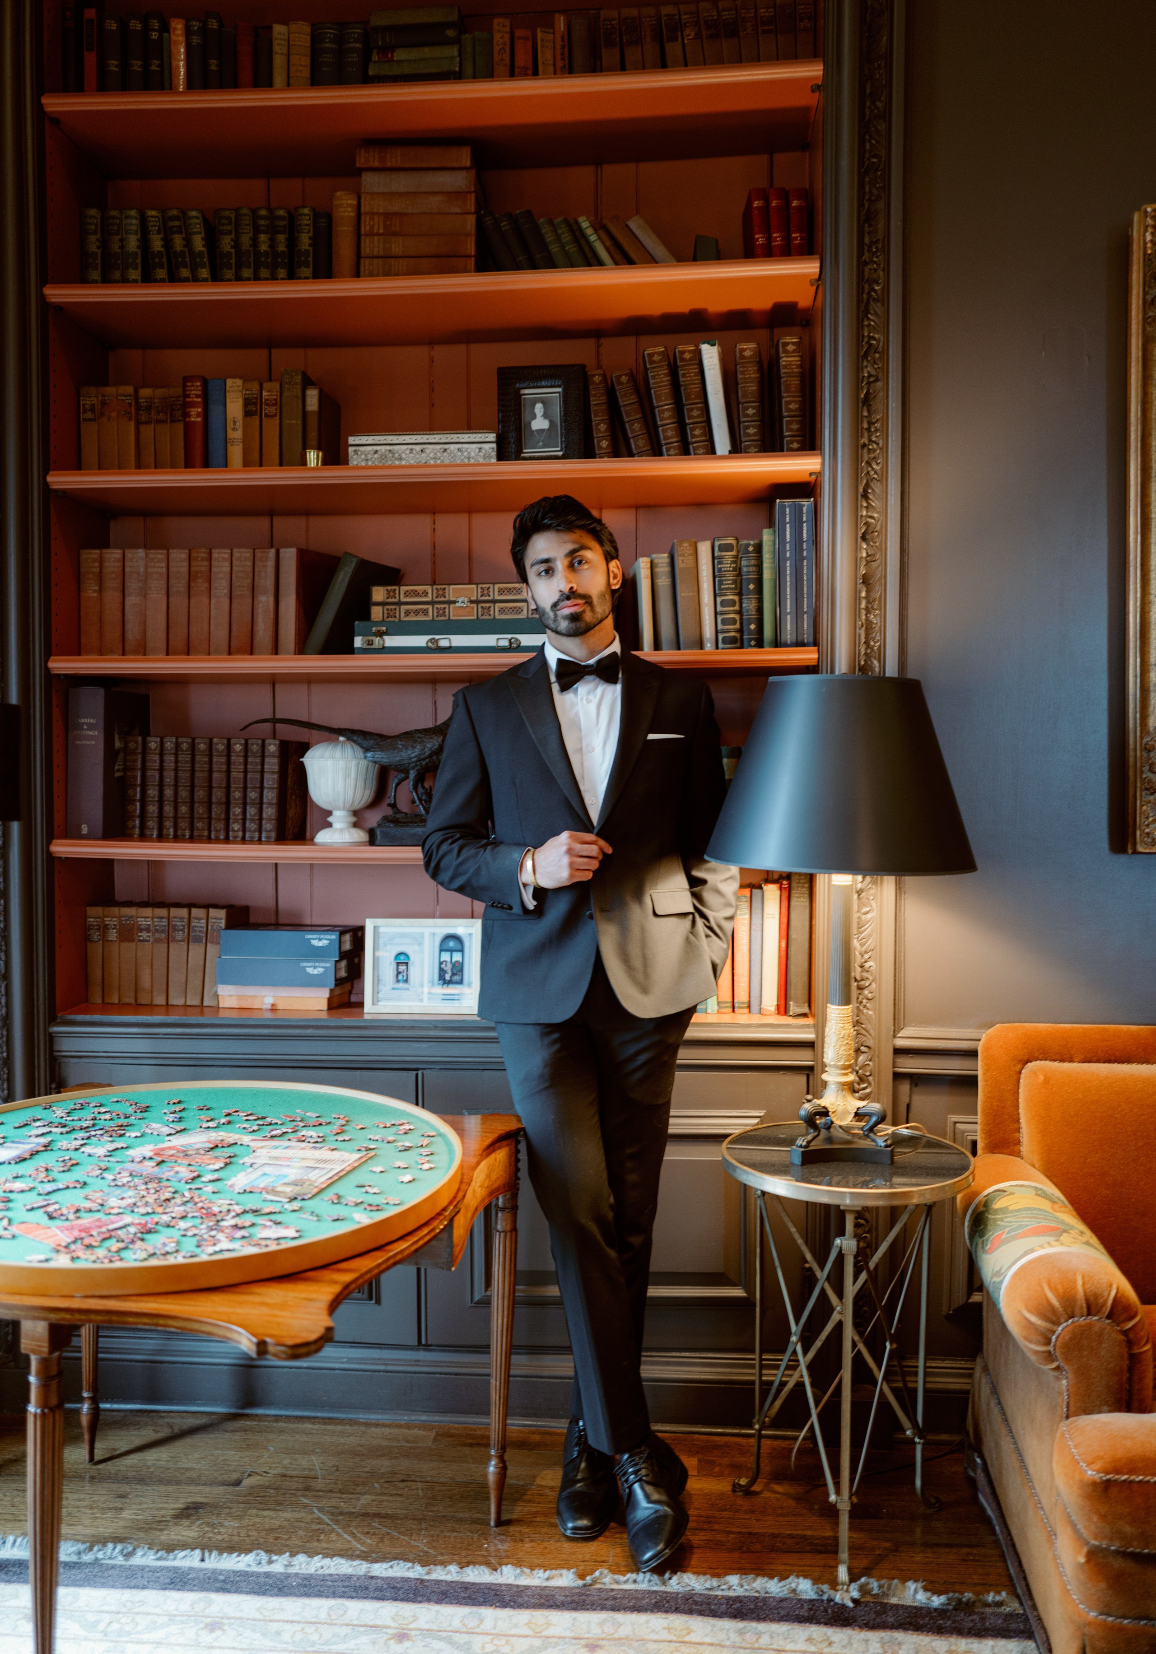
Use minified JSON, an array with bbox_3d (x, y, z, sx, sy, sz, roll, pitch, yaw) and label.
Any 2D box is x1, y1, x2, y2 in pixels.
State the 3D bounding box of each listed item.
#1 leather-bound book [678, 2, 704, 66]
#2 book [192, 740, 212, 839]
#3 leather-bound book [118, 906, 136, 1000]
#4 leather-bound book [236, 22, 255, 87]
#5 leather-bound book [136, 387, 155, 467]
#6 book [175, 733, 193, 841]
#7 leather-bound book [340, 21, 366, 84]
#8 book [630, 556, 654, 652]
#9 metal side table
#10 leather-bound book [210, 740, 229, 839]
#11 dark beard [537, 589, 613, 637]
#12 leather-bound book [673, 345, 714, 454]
[{"bbox_3d":[0.246,-1.596,2.858,0.036,0.203,0.150,-5,1,6],"label":"leather-bound book"},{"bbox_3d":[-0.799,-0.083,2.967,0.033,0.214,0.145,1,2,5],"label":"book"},{"bbox_3d":[-0.983,0.284,3.042,0.038,0.214,0.150,1,2,5],"label":"leather-bound book"},{"bbox_3d":[-0.703,-1.620,2.966,0.039,0.210,0.148,0,2,5],"label":"leather-bound book"},{"bbox_3d":[-0.926,-0.846,2.995,0.036,0.213,0.145,0,2,5],"label":"leather-bound book"},{"bbox_3d":[-0.846,-0.086,3.003,0.035,0.223,0.155,2,2,5],"label":"book"},{"bbox_3d":[-0.468,-1.595,2.925,0.049,0.206,0.150,0,2,5],"label":"leather-bound book"},{"bbox_3d":[0.134,-0.445,2.785,0.021,0.196,0.152,-2,2,-5],"label":"book"},{"bbox_3d":[0.469,0.904,2.375,0.432,0.664,0.432,0,2,5],"label":"metal side table"},{"bbox_3d":[-0.735,-0.080,2.879,0.034,0.209,0.155,2,2,8],"label":"leather-bound book"},{"bbox_3d":[-0.005,-0.392,2.460,0.130,0.088,0.085,-12,0,8],"label":"dark beard"},{"bbox_3d":[0.251,-0.871,2.882,0.044,0.256,0.170,-8,1,6],"label":"leather-bound book"}]

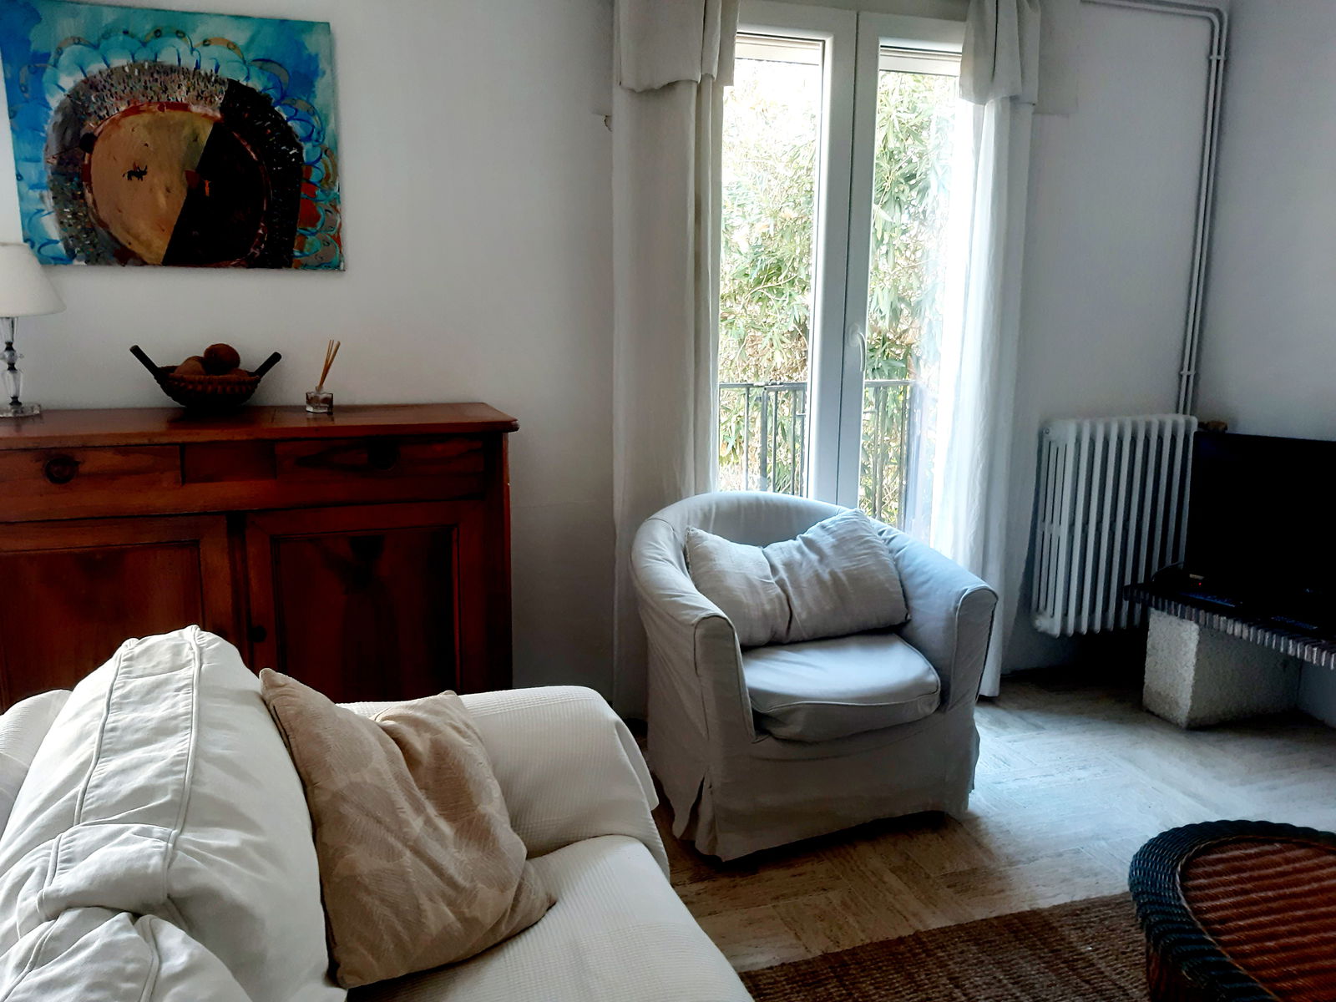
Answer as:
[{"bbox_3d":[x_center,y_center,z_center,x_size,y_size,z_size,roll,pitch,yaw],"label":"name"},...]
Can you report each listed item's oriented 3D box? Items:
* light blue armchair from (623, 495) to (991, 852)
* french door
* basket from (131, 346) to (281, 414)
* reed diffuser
[{"bbox_3d":[0.331,0.405,2.778,0.800,0.780,0.720,-3,11,-18],"label":"light blue armchair"},{"bbox_3d":[0.570,-0.435,3.365,1.080,2.220,0.090,-3,11,-18],"label":"french door"},{"bbox_3d":[-1.137,-0.304,2.519,0.350,0.172,0.240,-3,11,-18],"label":"basket"},{"bbox_3d":[-0.888,-0.324,2.577,0.078,0.192,0.068,-3,11,-18],"label":"reed diffuser"}]

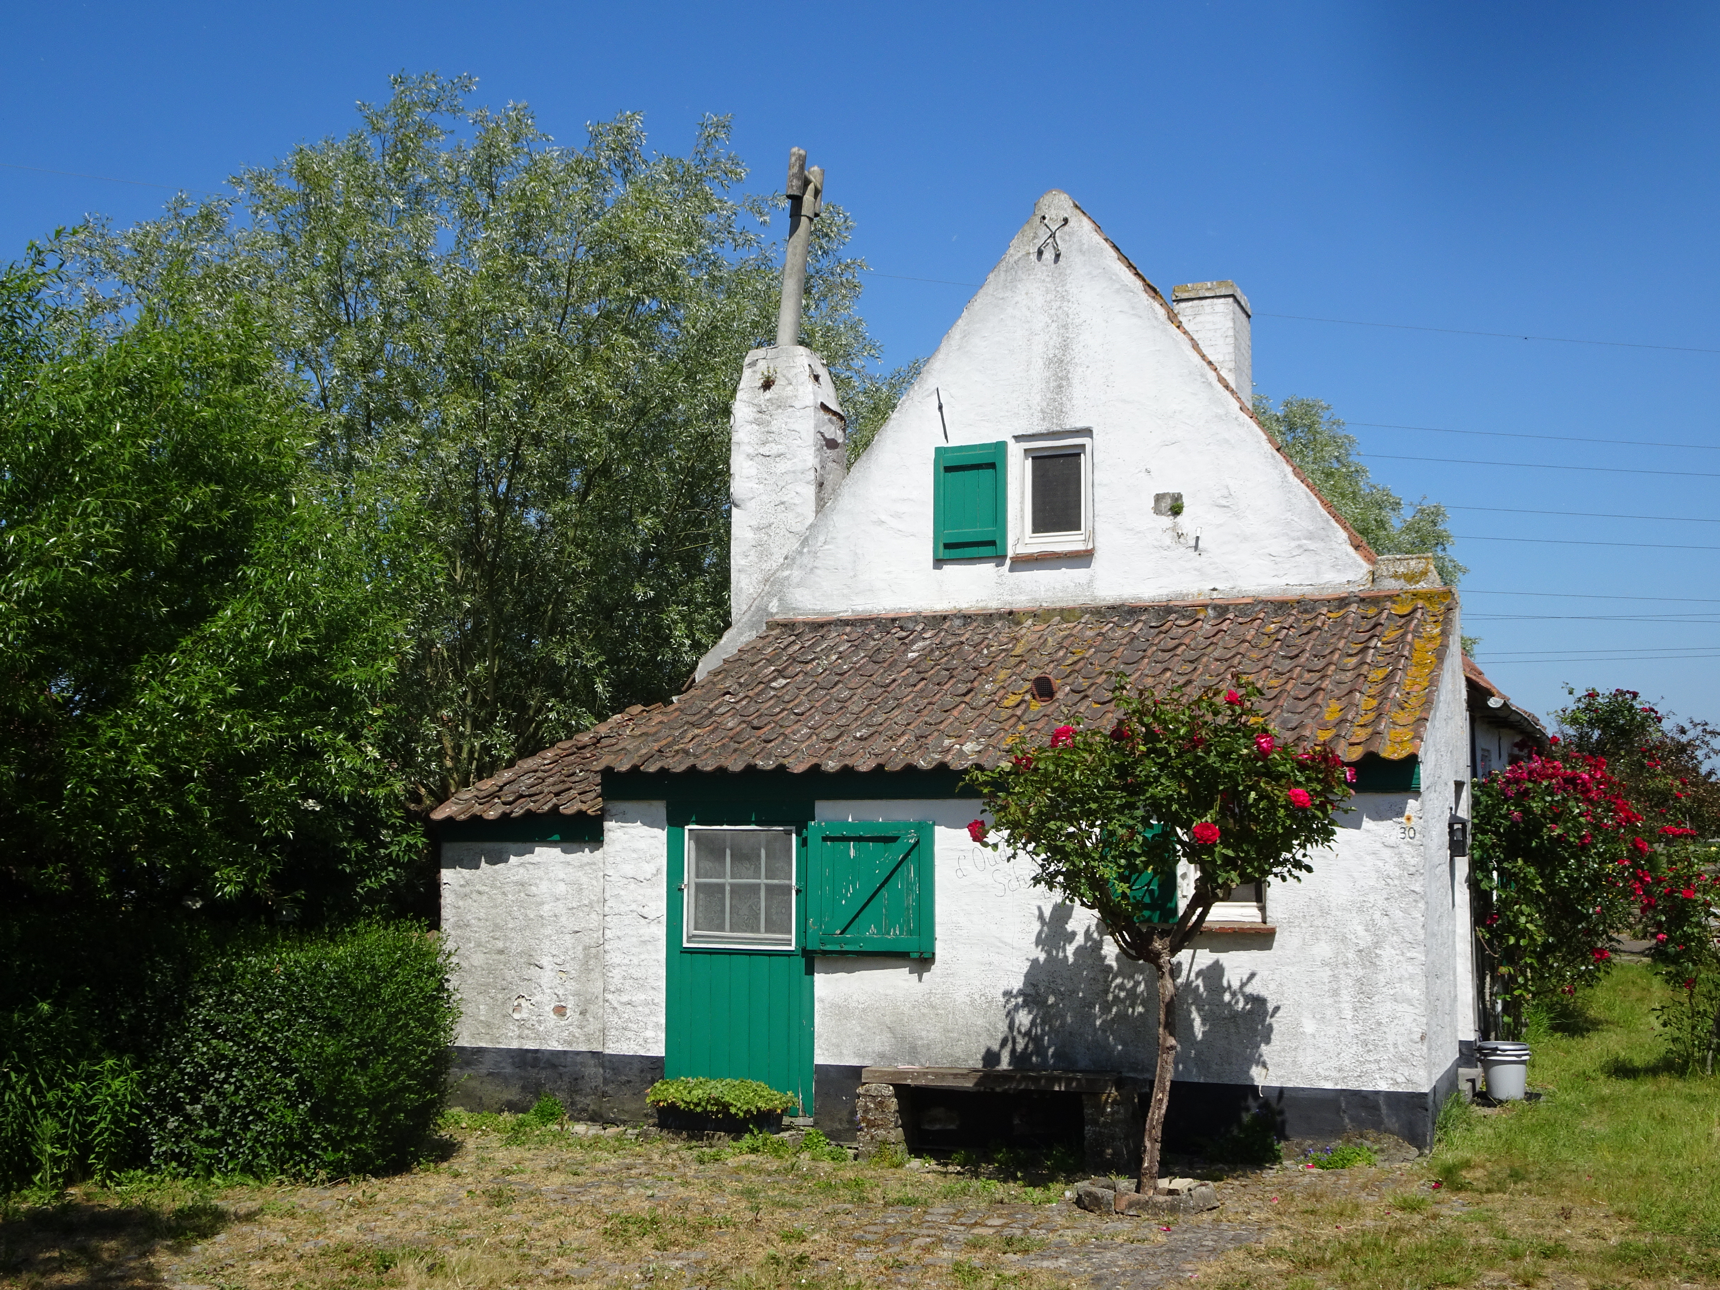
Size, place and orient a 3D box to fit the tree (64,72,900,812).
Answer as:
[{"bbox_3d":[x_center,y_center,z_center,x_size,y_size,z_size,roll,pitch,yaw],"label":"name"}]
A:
[{"bbox_3d":[-3.493,-0.949,18.000,7.500,8.766,7.000,1,-6,-11],"label":"tree"}]

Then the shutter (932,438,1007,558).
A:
[{"bbox_3d":[0.723,-0.937,13.048,0.502,0.761,0.060,-2,-6,22],"label":"shutter"}]

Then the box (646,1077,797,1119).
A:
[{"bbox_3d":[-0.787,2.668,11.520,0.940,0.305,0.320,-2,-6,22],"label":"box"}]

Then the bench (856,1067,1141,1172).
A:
[{"bbox_3d":[0.765,2.575,10.817,1.490,0.525,0.430,-2,-6,22],"label":"bench"}]

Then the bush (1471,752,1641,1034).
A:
[{"bbox_3d":[5.640,2.009,16.000,1.400,2.297,1.500,-2,-6,19],"label":"bush"}]

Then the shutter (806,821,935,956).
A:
[{"bbox_3d":[0.056,1.394,11.478,0.792,0.750,0.060,-2,-6,22],"label":"shutter"}]

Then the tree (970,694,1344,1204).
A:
[{"bbox_3d":[1.436,1.384,9.450,1.850,2.450,1.750,-1,-6,8],"label":"tree"}]

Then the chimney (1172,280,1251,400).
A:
[{"bbox_3d":[2.858,-2.347,16.085,0.497,1.000,0.660,-2,-6,22],"label":"chimney"}]

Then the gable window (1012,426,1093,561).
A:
[{"bbox_3d":[1.254,-0.982,12.876,0.523,0.828,0.120,-2,-6,22],"label":"gable window"}]

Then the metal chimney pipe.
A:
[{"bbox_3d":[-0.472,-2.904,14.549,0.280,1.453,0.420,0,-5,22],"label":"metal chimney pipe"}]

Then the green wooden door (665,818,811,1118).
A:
[{"bbox_3d":[-0.716,1.854,11.813,0.982,1.793,0.090,-2,-6,22],"label":"green wooden door"}]

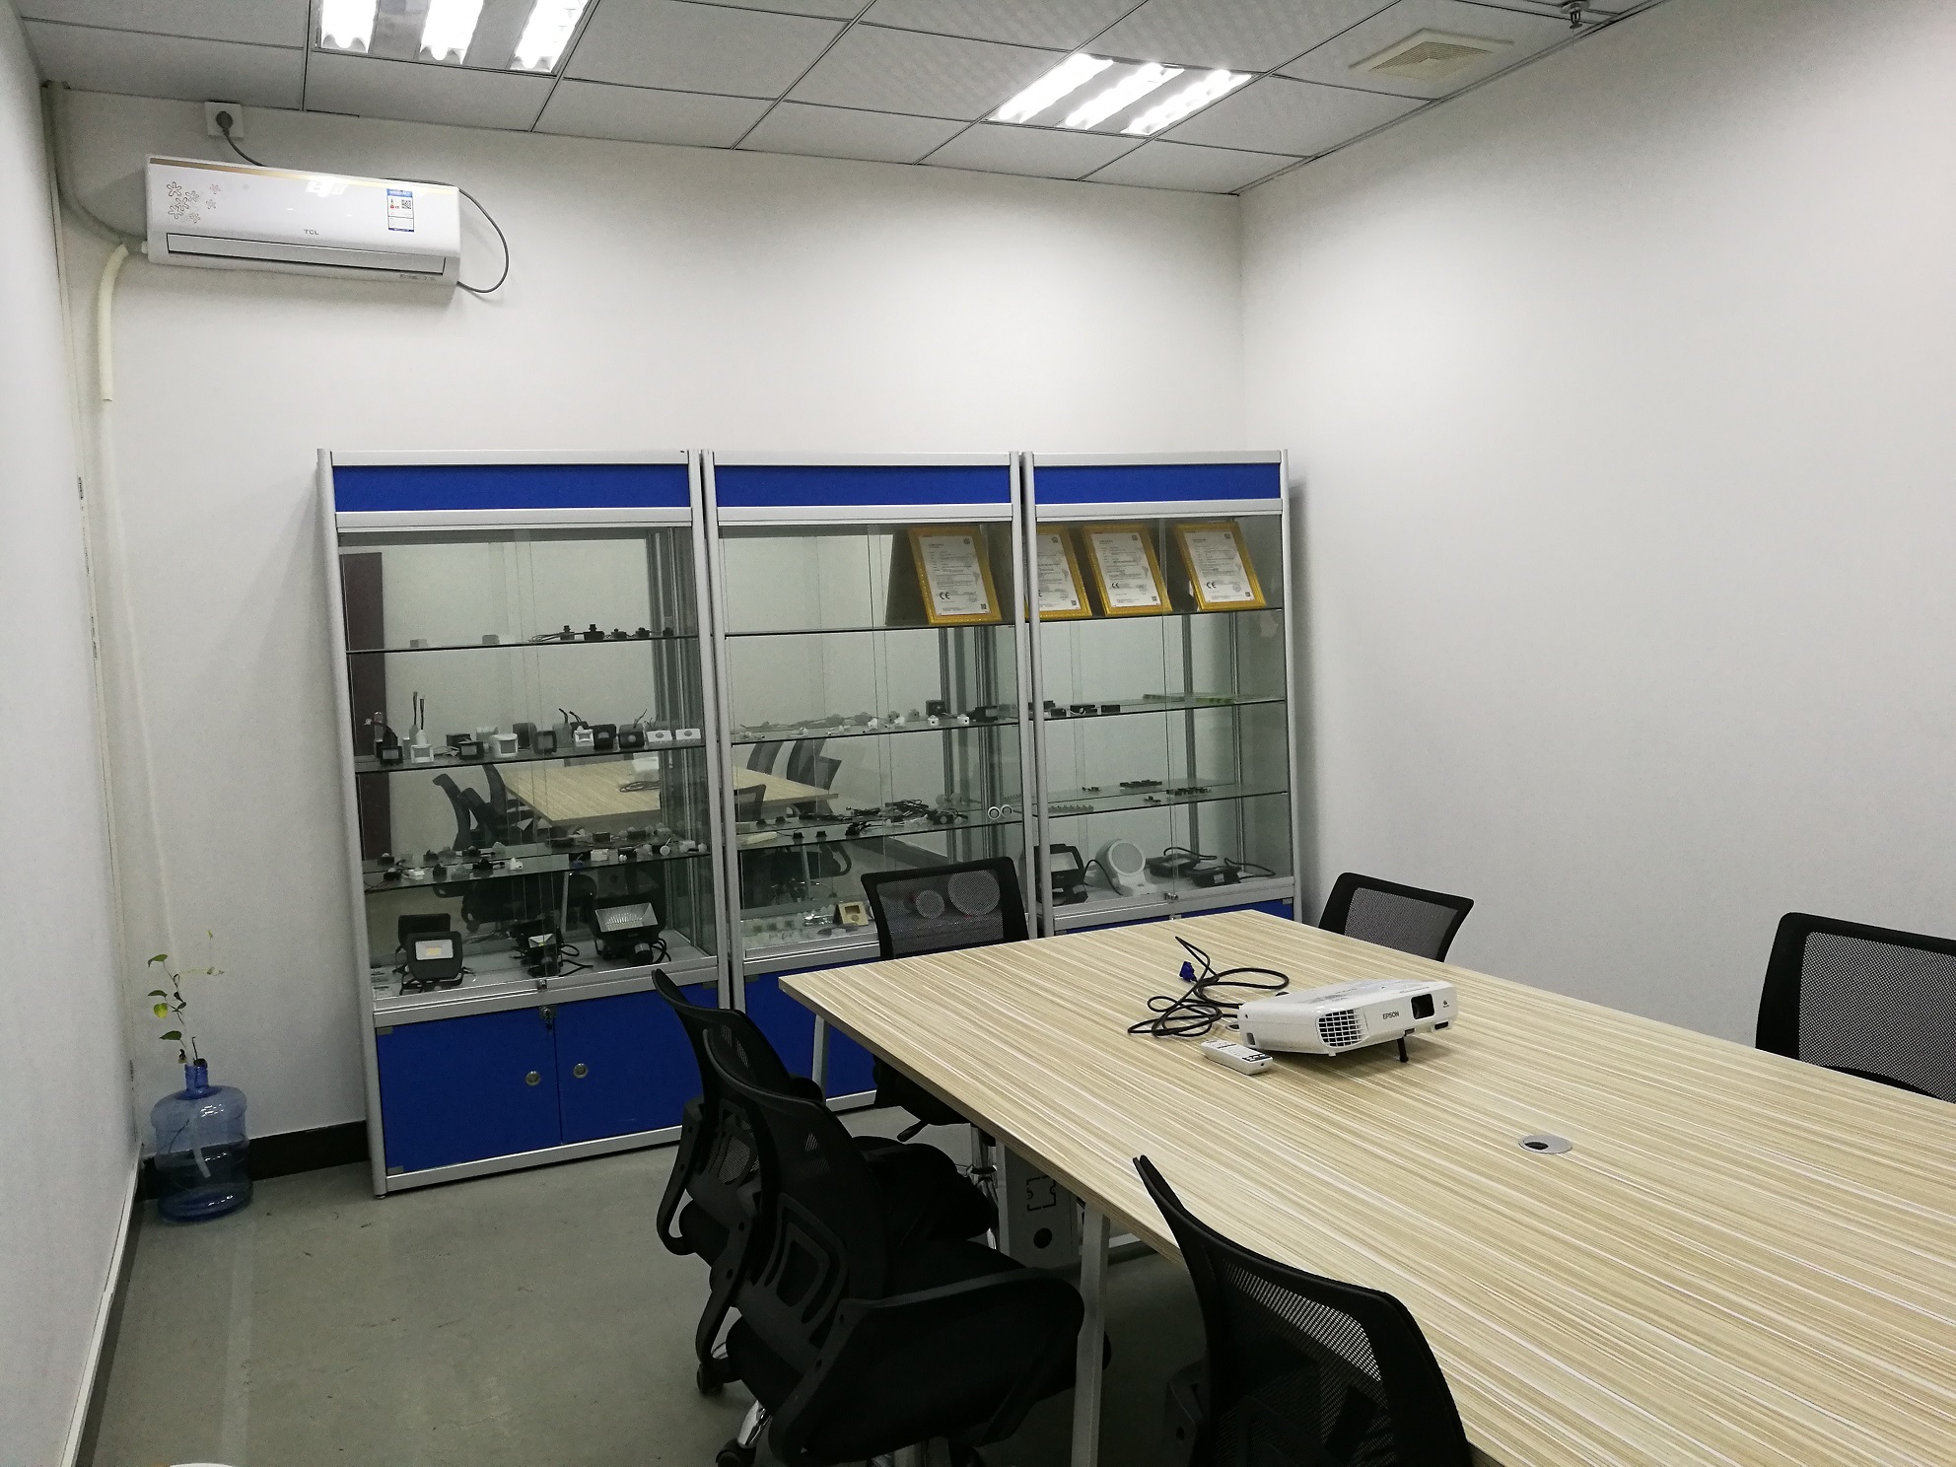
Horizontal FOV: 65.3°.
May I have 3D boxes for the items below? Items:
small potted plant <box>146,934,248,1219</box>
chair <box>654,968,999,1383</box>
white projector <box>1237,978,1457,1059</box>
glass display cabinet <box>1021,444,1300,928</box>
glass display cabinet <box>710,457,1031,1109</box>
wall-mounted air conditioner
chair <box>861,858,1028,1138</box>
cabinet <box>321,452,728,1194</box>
[{"bbox_3d":[-2.074,0.906,4.053,0.250,0.722,0.260,-5,5,-25],"label":"small potted plant"},{"bbox_3d":[-0.285,0.855,2.804,0.580,0.868,0.590,-5,5,-32],"label":"chair"},{"bbox_3d":[0.607,0.462,2.506,0.288,0.088,0.240,-5,-4,-25],"label":"white projector"},{"bbox_3d":[0.576,0.062,5.213,1.000,1.990,0.320,-5,5,-24],"label":"glass display cabinet"},{"bbox_3d":[-0.349,0.136,4.798,1.000,1.990,0.320,-5,5,-24],"label":"glass display cabinet"},{"bbox_3d":[-1.792,-1.377,4.107,0.770,0.270,0.200,-5,5,-25],"label":"wall-mounted air conditioner"},{"bbox_3d":[0.016,0.779,3.593,0.590,0.868,0.590,-5,5,-25],"label":"chair"},{"bbox_3d":[-1.275,0.210,4.381,1.000,1.990,0.320,-5,5,-24],"label":"cabinet"}]

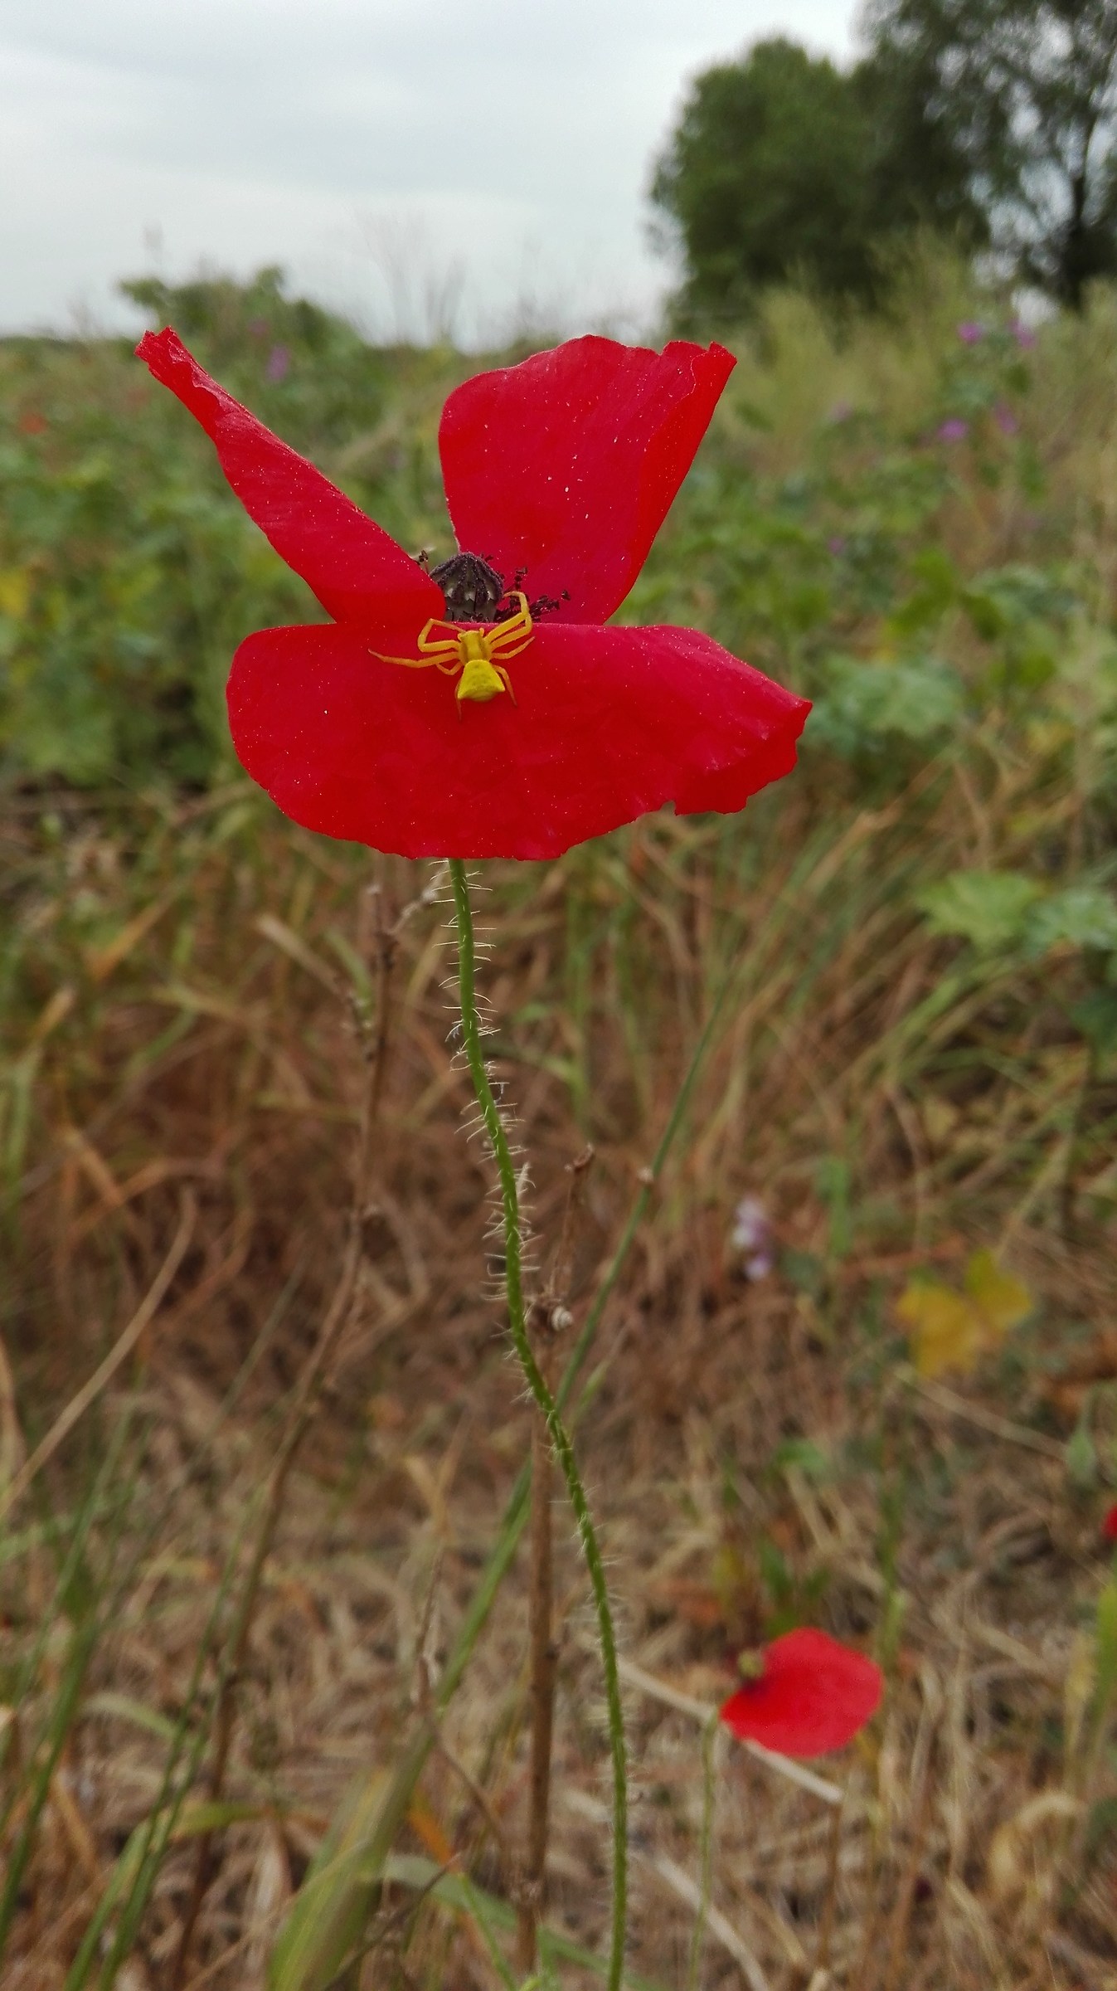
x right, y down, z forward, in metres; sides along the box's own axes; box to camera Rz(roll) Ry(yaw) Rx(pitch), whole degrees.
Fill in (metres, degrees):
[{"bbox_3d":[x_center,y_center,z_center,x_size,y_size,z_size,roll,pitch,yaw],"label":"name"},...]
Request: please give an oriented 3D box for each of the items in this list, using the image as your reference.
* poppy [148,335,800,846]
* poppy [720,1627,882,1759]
[{"bbox_3d":[-0.011,-0.050,0.176,0.080,0.056,0.056,0,25,0],"label":"poppy"},{"bbox_3d":[0.088,0.255,0.520,0.058,0.034,0.050,0,25,0],"label":"poppy"}]

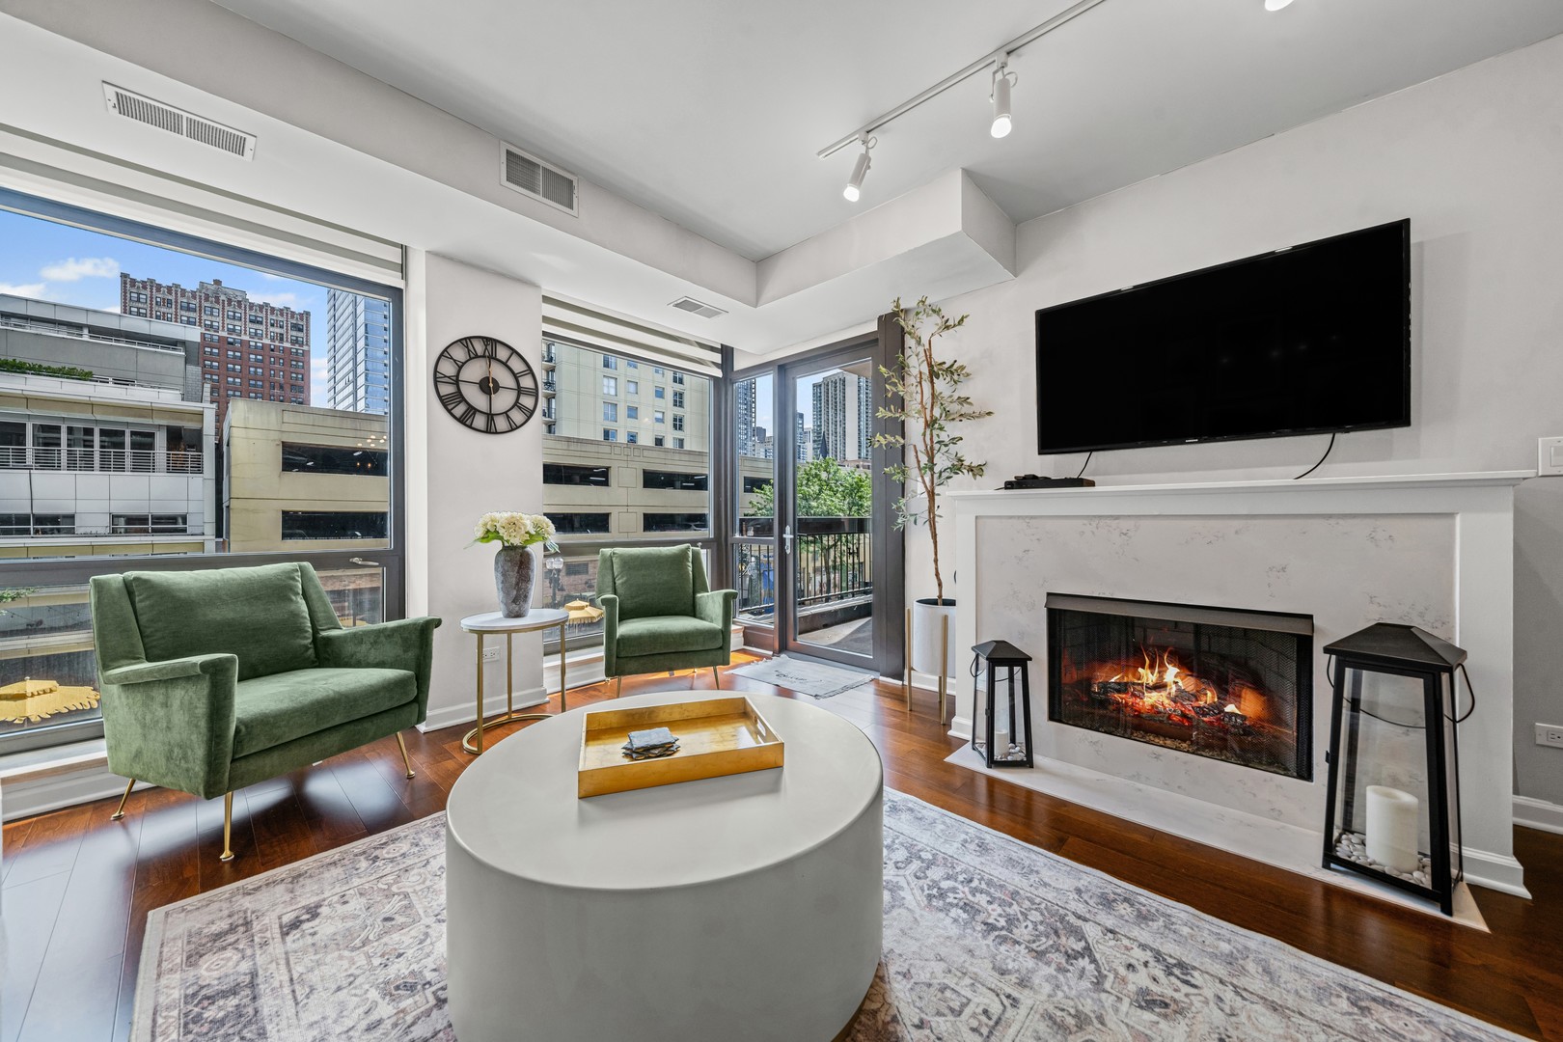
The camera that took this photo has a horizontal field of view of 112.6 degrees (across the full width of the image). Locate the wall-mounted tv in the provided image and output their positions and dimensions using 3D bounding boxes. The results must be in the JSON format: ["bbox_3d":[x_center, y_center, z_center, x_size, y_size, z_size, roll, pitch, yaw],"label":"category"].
[{"bbox_3d":[1.816,-0.717,2.318,1.250,0.730,0.070,0,0,42],"label":"wall-mounted tv"}]

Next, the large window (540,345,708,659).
[{"bbox_3d":[-1.101,-0.213,3.820,0.100,2.100,1.530,0,0,45],"label":"large window"}]

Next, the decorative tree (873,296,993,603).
[{"bbox_3d":[0.825,-0.385,2.820,0.570,1.630,0.480,0,0,42],"label":"decorative tree"}]

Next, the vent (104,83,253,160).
[{"bbox_3d":[-2.002,-1.338,1.749,0.184,0.025,0.332,0,0,45],"label":"vent"}]

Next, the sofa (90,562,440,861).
[{"bbox_3d":[-1.910,0.615,1.968,0.790,0.840,0.745,0,0,20],"label":"sofa"}]

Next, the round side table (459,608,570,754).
[{"bbox_3d":[-1.300,0.758,2.550,0.465,0.554,0.465,0,0,-27],"label":"round side table"}]

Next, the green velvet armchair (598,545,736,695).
[{"bbox_3d":[-0.732,0.615,3.171,0.745,0.840,0.790,0,0,-21],"label":"green velvet armchair"}]

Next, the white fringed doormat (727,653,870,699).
[{"bbox_3d":[0.117,1.015,3.450,0.810,0.015,0.590,0,0,43],"label":"white fringed doormat"}]

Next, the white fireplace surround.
[{"bbox_3d":[1.621,0.449,2.192,1.670,1.170,0.570,0,0,42],"label":"white fireplace surround"}]

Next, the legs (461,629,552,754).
[{"bbox_3d":[-1.300,0.770,2.550,0.450,0.530,0.450,0,0,-27],"label":"legs"}]

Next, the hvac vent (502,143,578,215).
[{"bbox_3d":[-1.074,-1.511,2.313,0.025,0.187,0.338,0,0,45],"label":"hvac vent"}]

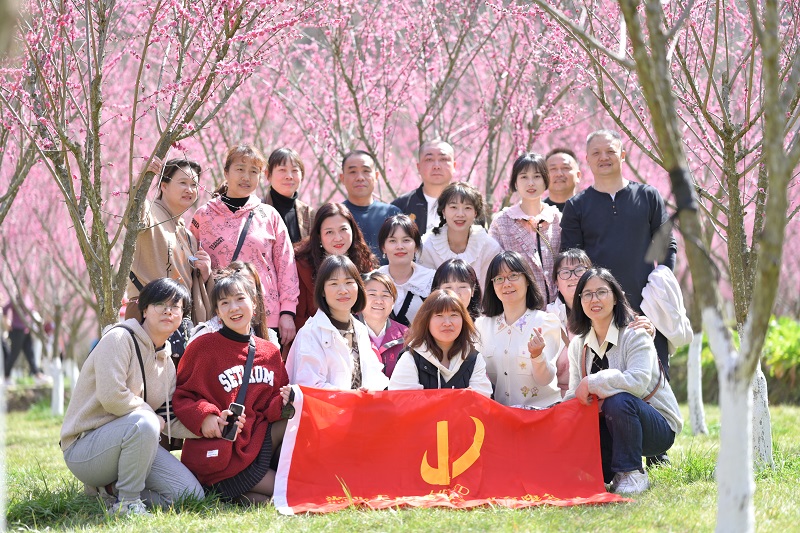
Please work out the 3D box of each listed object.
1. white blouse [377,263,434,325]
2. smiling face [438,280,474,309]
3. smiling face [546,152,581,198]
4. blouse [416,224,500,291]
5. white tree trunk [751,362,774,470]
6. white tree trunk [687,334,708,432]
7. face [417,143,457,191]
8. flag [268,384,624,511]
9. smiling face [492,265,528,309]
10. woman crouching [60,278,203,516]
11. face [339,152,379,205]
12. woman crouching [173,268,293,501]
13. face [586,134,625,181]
[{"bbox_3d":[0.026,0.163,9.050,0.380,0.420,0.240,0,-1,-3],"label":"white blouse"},{"bbox_3d":[0.260,0.140,8.550,0.155,0.200,0.140,0,-3,-5],"label":"smiling face"},{"bbox_3d":[0.866,-0.487,10.000,0.175,0.225,0.160,-1,-3,11],"label":"smiling face"},{"bbox_3d":[0.285,0.000,8.900,0.440,0.450,0.300,0,0,5],"label":"blouse"},{"bbox_3d":[1.923,0.775,10.100,0.160,0.620,0.160,0,-1,0],"label":"white tree trunk"},{"bbox_3d":[2.284,0.898,14.500,0.140,0.780,0.140,-3,-3,0],"label":"white tree trunk"},{"bbox_3d":[0.186,-0.506,9.650,0.185,0.235,0.170,0,-3,0],"label":"face"},{"bbox_3d":[0.204,0.752,7.800,1.450,0.500,0.280,0,0,-8],"label":"flag"},{"bbox_3d":[0.491,0.089,8.400,0.155,0.205,0.140,-8,-3,8],"label":"smiling face"},{"bbox_3d":[-1.159,0.565,8.150,0.520,1.020,0.680,1,-2,-43],"label":"woman crouching"},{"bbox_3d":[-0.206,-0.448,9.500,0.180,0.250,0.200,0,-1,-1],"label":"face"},{"bbox_3d":[-0.727,0.529,8.250,0.540,1.000,0.620,1,-2,-22],"label":"woman crouching"},{"bbox_3d":[1.007,-0.539,9.250,0.175,0.225,0.170,0,0,7],"label":"face"}]

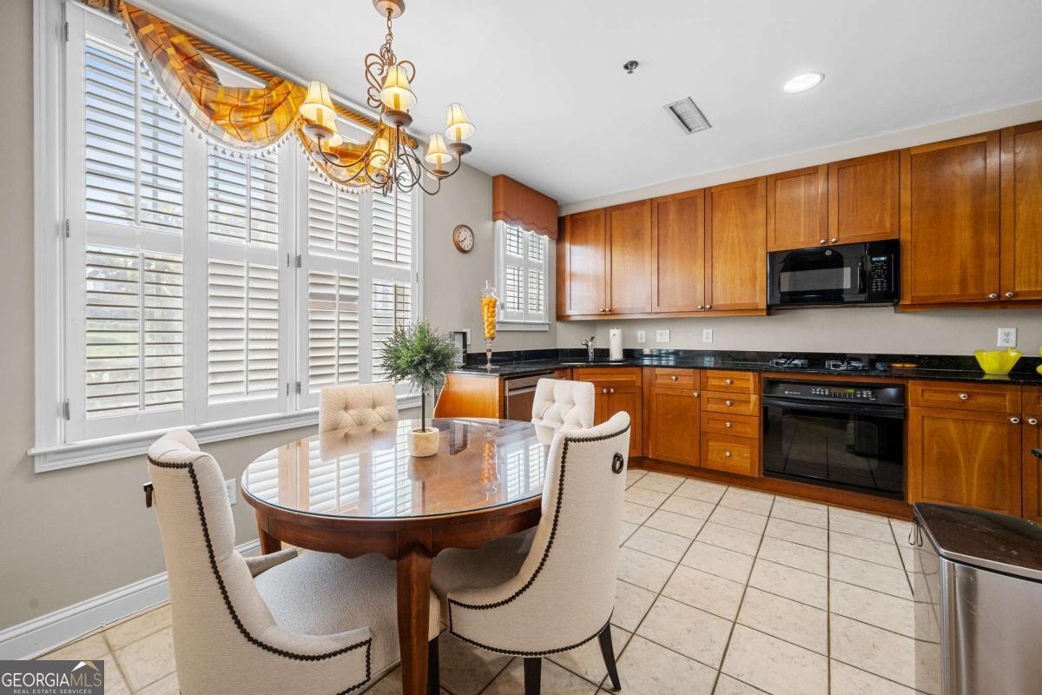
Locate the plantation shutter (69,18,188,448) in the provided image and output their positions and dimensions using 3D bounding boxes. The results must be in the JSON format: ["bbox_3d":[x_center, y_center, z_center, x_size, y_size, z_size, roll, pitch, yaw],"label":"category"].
[{"bbox_3d":[-1.617,-0.486,1.704,0.050,1.689,0.388,1,1,37],"label":"plantation shutter"}]

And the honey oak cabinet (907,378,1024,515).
[{"bbox_3d":[2.743,0.584,2.590,0.456,0.767,0.580,1,1,37],"label":"honey oak cabinet"}]

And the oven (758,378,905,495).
[{"bbox_3d":[2.227,0.576,2.939,0.747,0.711,0.540,1,1,37],"label":"oven"}]

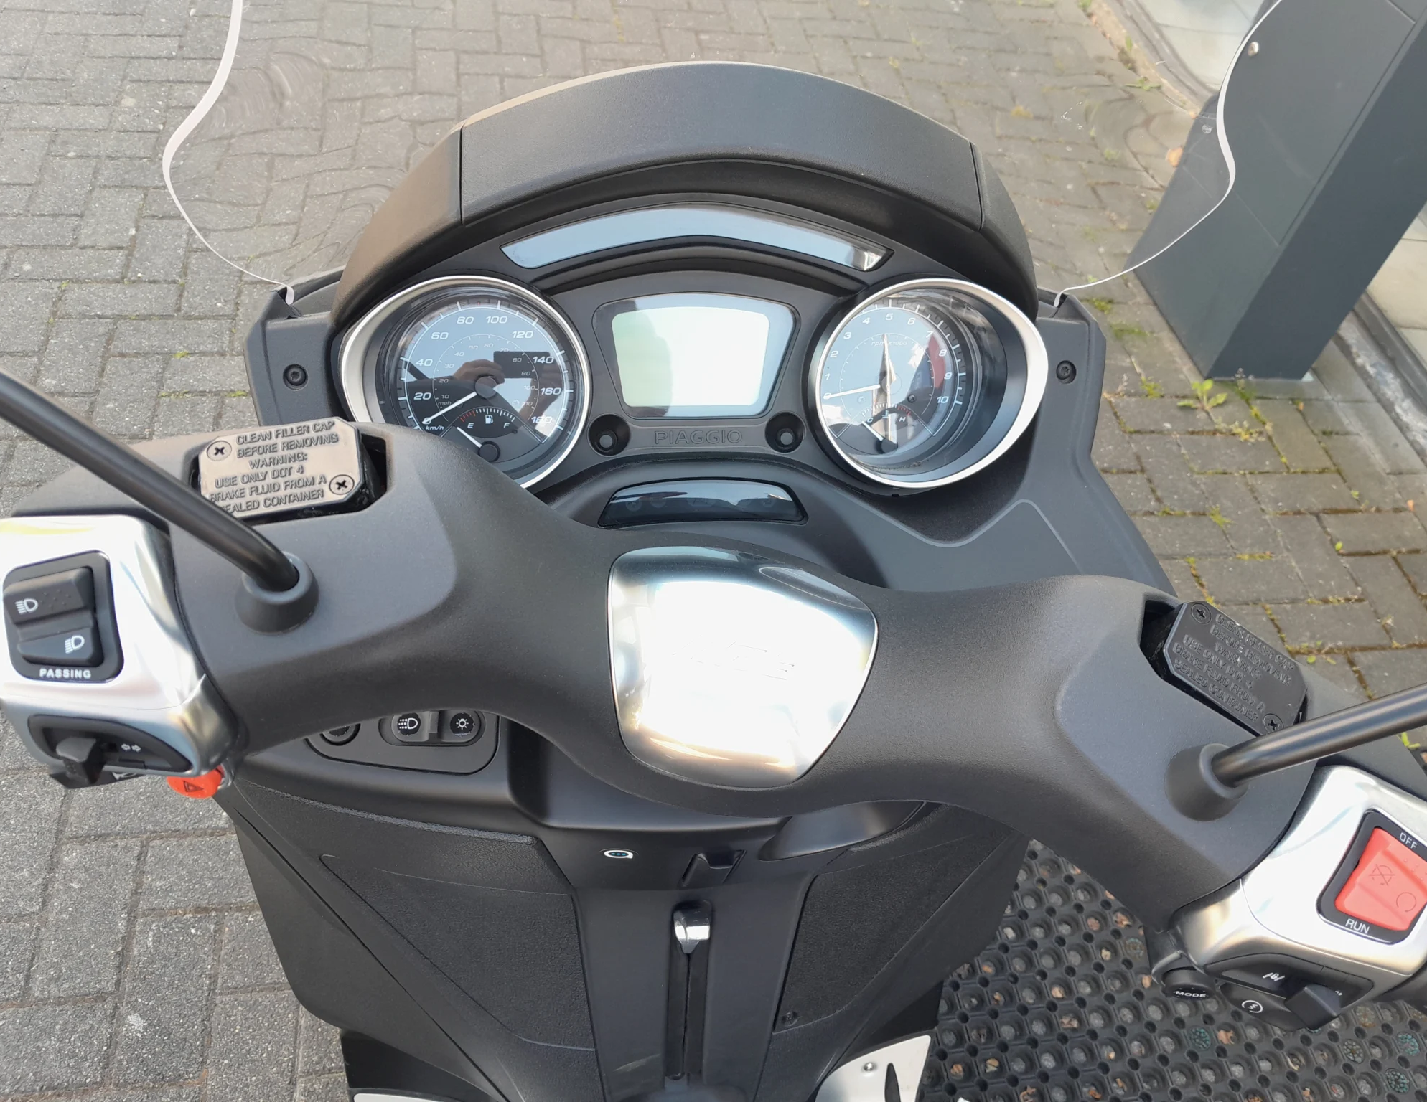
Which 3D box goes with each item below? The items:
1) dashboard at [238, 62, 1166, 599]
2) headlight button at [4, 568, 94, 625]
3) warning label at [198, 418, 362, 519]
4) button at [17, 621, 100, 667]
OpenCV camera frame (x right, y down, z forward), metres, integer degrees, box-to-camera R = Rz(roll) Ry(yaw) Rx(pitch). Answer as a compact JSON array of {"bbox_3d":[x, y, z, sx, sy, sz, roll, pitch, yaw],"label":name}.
[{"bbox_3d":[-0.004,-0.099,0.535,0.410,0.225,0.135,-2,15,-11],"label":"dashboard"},{"bbox_3d":[-0.216,0.015,0.360,0.025,0.008,0.014,-13,86,-15],"label":"headlight button"},{"bbox_3d":[-0.156,-0.028,0.401,0.055,0.006,0.037,-11,60,-9],"label":"warning label"},{"bbox_3d":[-0.213,0.031,0.359,0.024,0.007,0.011,-13,86,-15],"label":"button"}]

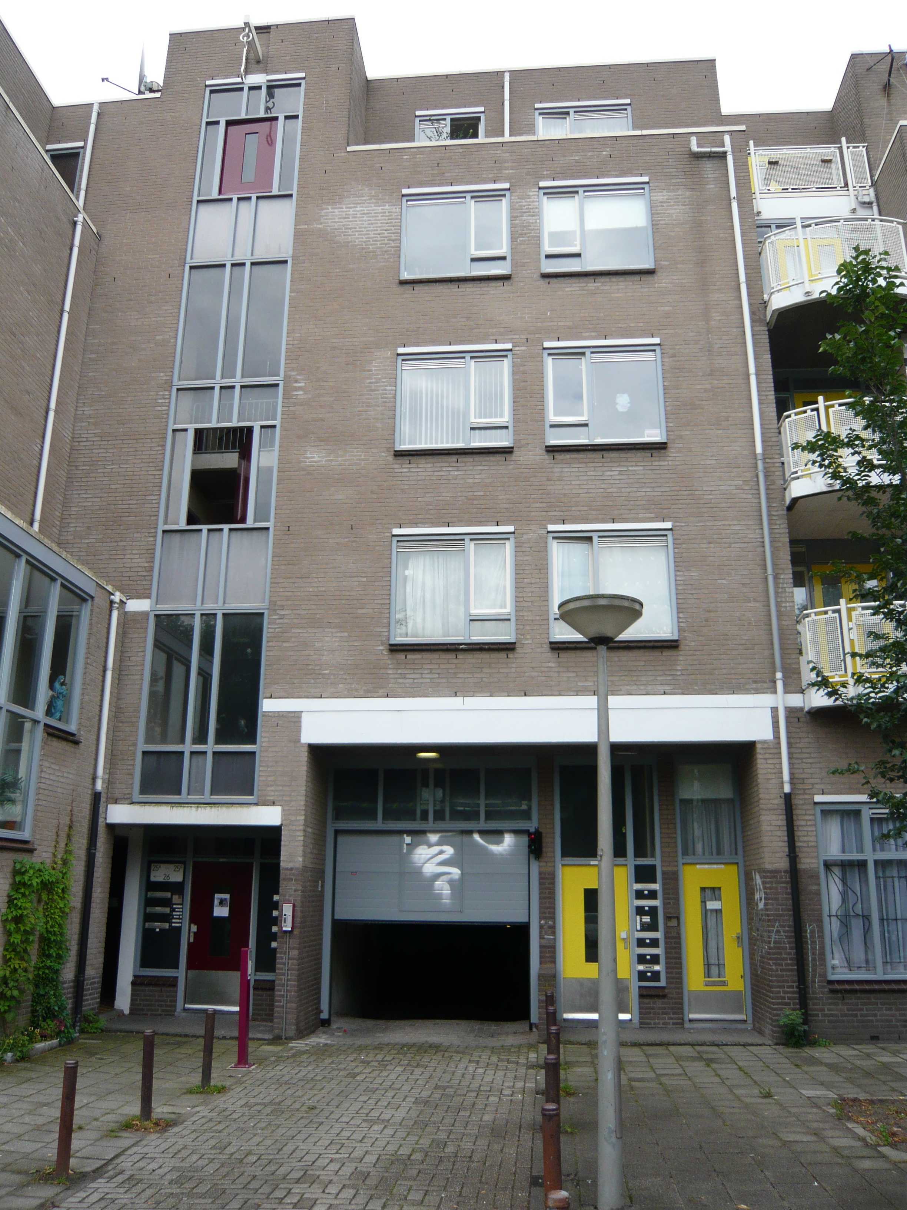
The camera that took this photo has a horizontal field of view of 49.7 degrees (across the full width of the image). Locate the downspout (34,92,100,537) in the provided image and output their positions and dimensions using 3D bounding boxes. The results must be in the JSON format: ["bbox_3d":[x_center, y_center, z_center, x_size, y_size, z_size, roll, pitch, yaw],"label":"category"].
[{"bbox_3d":[-5.551,-4.394,14.049,0.100,7.221,0.100,-1,-16,5],"label":"downspout"}]

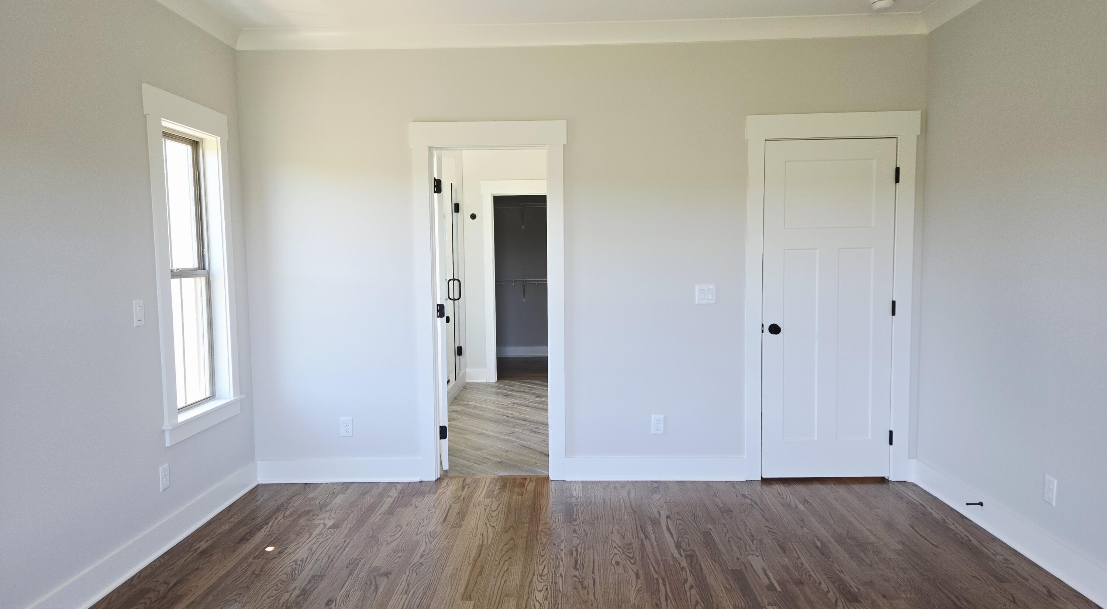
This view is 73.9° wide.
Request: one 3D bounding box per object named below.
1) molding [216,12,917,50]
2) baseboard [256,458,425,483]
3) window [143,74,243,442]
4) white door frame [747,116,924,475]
[{"bbox_3d":[0.141,-1.598,4.315,4.072,0.107,0.065,-1,4,2],"label":"molding"},{"bbox_3d":[-1.336,1.033,4.569,1.034,0.154,0.024,-1,4,2],"label":"baseboard"},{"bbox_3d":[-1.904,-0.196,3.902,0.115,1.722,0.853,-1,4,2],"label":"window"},{"bbox_3d":[1.660,-0.024,4.457,1.012,2.201,0.120,-1,4,2],"label":"white door frame"}]

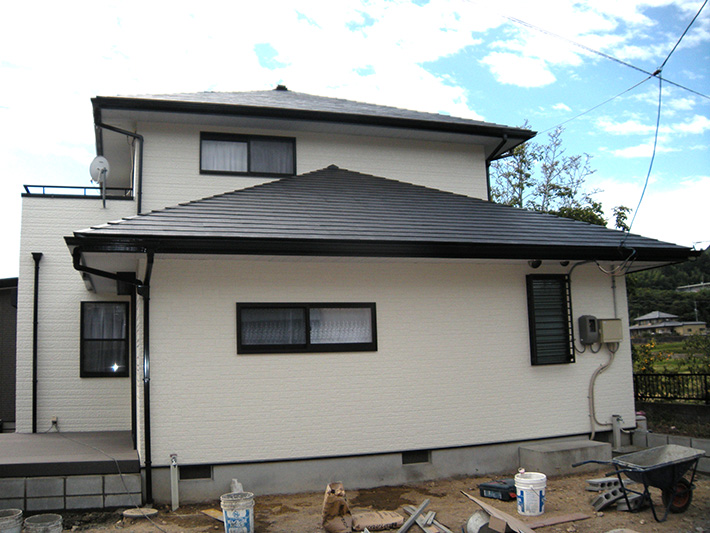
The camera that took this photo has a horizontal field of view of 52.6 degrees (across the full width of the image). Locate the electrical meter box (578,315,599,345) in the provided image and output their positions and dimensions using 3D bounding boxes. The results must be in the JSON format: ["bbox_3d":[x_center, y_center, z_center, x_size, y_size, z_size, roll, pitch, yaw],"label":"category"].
[{"bbox_3d":[3.150,0.860,9.608,0.205,0.375,0.165,1,-8,-19],"label":"electrical meter box"}]

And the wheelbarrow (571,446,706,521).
[{"bbox_3d":[2.722,2.084,6.895,1.150,0.610,0.580,-1,-8,-11],"label":"wheelbarrow"}]

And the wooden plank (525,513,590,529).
[{"bbox_3d":[1.754,2.217,6.268,0.720,0.022,0.210,2,-8,-26],"label":"wooden plank"}]

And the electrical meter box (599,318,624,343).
[{"bbox_3d":[3.474,0.883,9.754,0.345,0.305,0.120,1,-8,-19],"label":"electrical meter box"}]

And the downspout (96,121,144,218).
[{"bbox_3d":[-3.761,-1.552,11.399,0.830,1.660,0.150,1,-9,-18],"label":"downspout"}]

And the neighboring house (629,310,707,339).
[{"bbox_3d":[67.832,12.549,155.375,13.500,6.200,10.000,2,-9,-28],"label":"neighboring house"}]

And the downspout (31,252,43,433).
[{"bbox_3d":[-4.828,1.151,10.871,0.140,2.750,0.120,1,-8,-19],"label":"downspout"}]

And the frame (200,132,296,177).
[{"bbox_3d":[-1.786,-1.898,12.157,1.670,0.720,0.120,1,-9,-18],"label":"frame"}]

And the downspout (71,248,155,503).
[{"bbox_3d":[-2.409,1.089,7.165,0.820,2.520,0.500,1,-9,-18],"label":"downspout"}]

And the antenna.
[{"bbox_3d":[-4.128,-1.336,11.560,0.380,0.840,0.430,-6,-9,29],"label":"antenna"}]

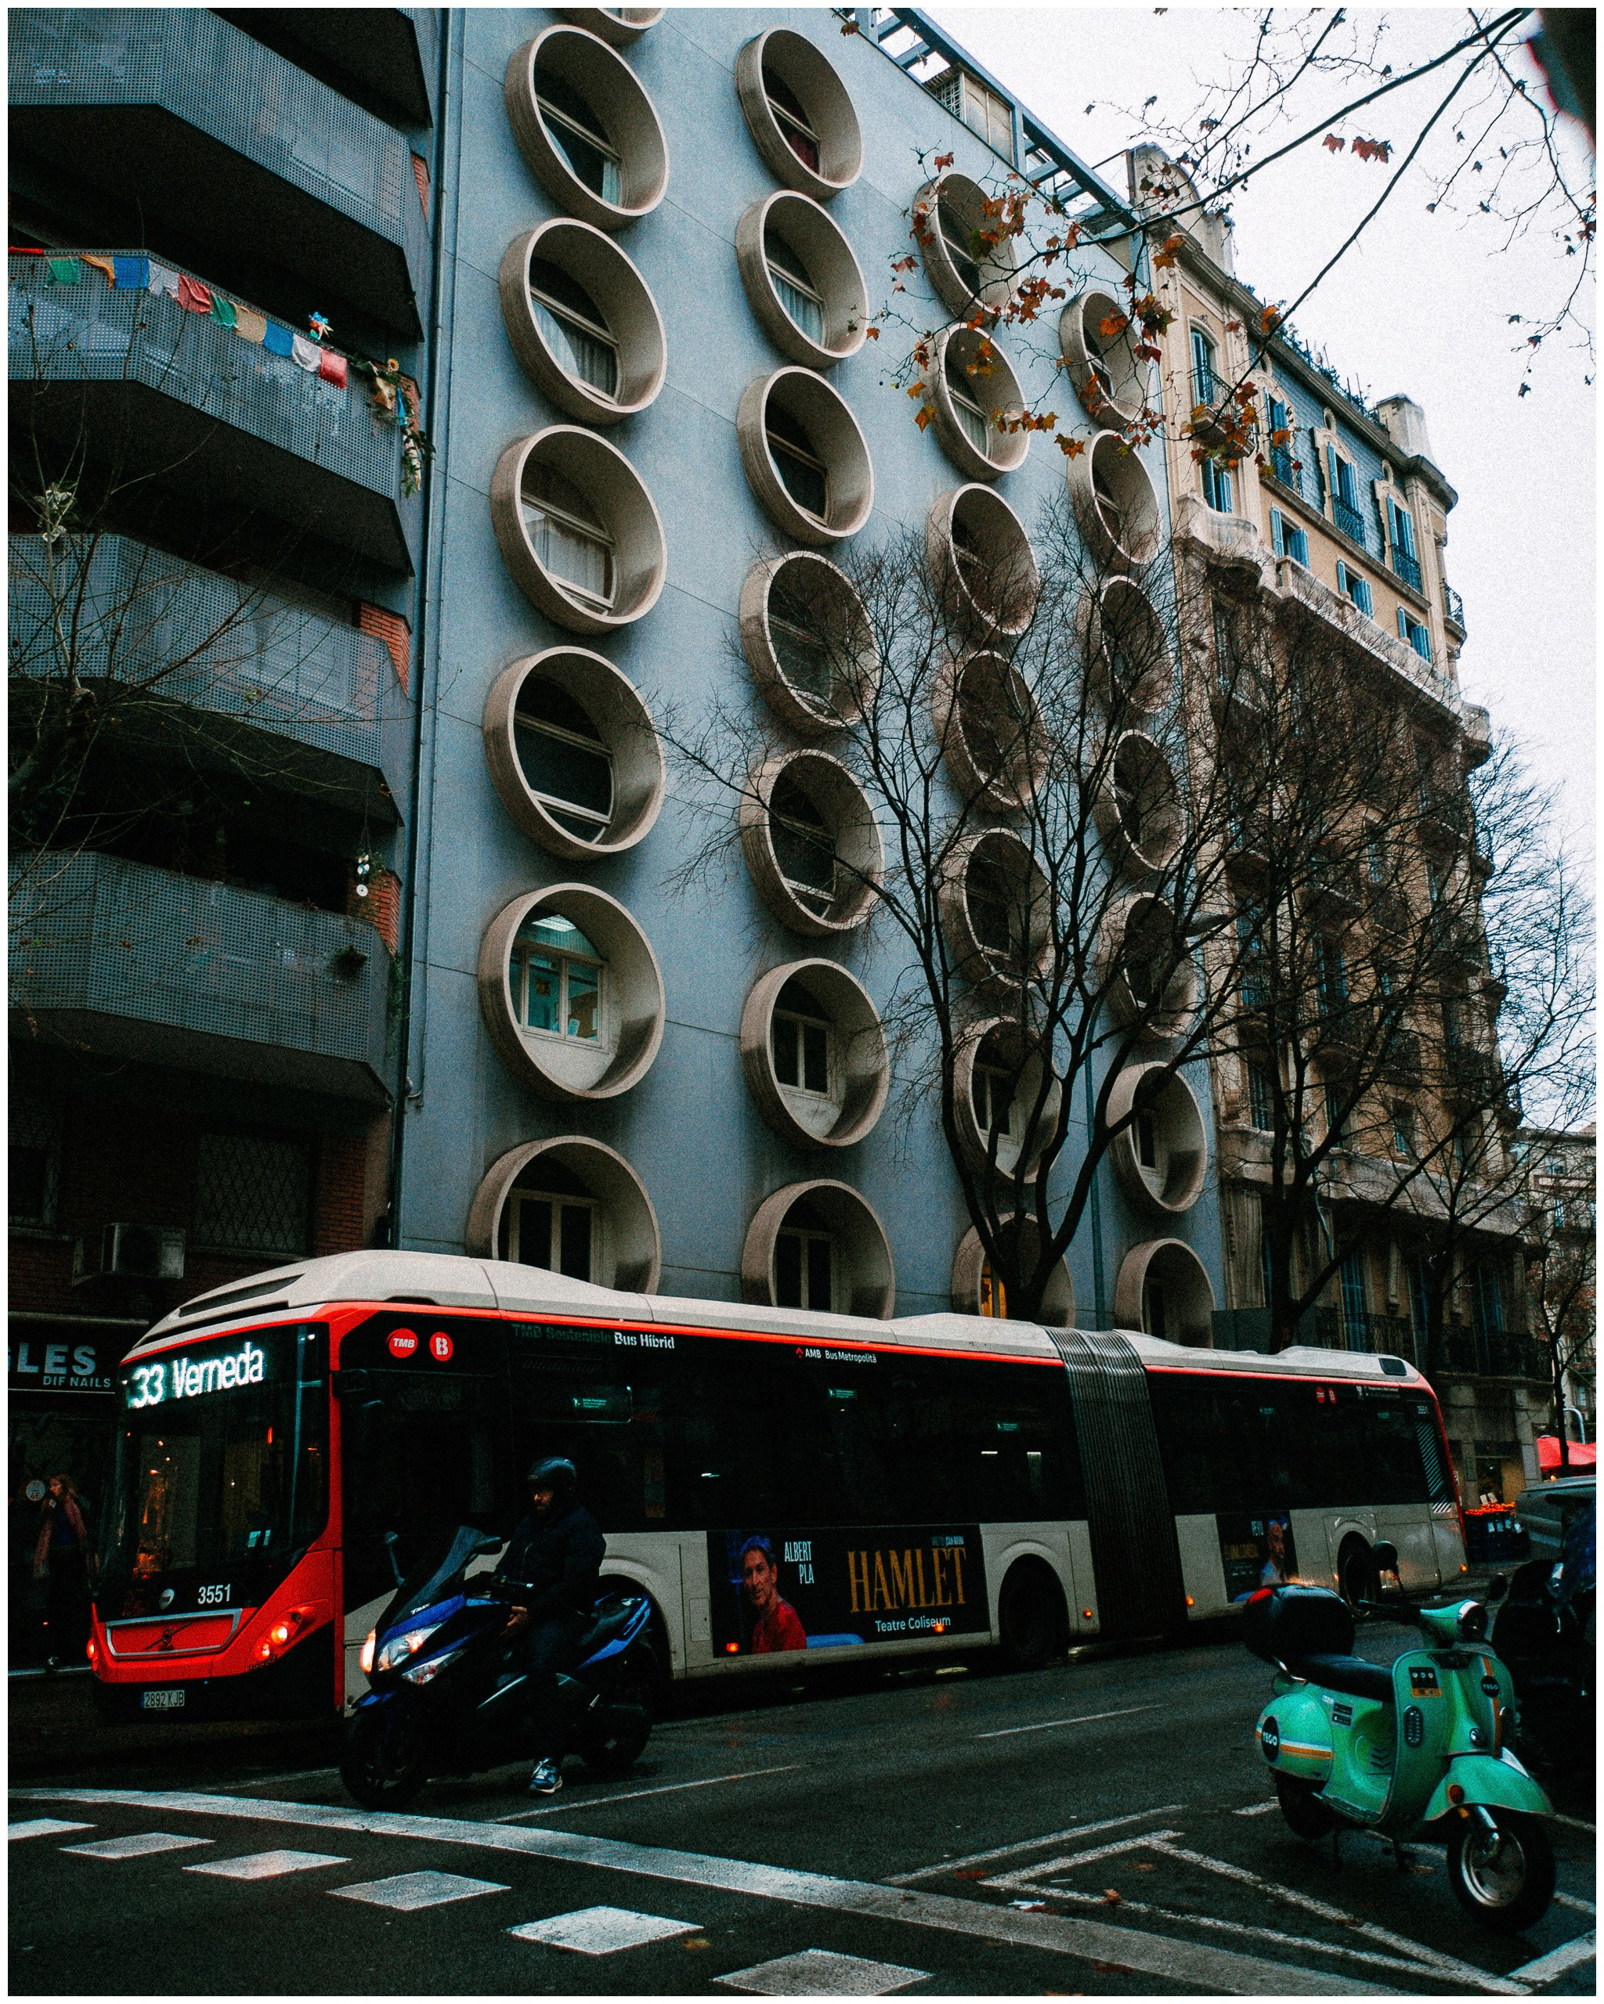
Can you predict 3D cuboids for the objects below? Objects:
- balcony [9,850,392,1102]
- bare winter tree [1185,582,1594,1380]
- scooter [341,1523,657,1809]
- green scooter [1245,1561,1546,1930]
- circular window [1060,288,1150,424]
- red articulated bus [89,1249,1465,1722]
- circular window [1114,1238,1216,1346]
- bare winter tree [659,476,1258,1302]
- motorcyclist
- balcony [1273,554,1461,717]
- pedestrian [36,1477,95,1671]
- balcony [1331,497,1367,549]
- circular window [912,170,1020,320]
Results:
[{"bbox_3d":[-5.789,-0.243,17.316,1.250,1.471,5.230,-15,-21,40],"label":"balcony"},{"bbox_3d":[9.978,0.985,30.945,7.600,17.000,9.000,-15,-21,40],"label":"bare winter tree"},{"bbox_3d":[-1.637,3.649,10.042,0.780,1.430,2.200,-15,-21,40],"label":"scooter"},{"bbox_3d":[2.221,2.739,6.731,0.680,1.150,1.820,3,-15,-14],"label":"green scooter"},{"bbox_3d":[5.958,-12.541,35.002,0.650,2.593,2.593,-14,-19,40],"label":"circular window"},{"bbox_3d":[1.973,5.019,18.564,2.550,3.250,18.100,-14,-21,40],"label":"red articulated bus"},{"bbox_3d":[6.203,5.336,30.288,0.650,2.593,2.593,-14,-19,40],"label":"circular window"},{"bbox_3d":[2.586,0.031,24.036,7.000,15.600,9.200,-15,-21,40],"label":"bare winter tree"},{"bbox_3d":[-1.419,3.429,9.898,0.620,1.690,0.760,-12,-18,35],"label":"motorcyclist"},{"bbox_3d":[13.101,-8.376,41.793,0.800,1.100,9.600,-15,-21,40],"label":"balcony"},{"bbox_3d":[-6.695,5.182,16.214,0.520,1.670,0.380,-10,-18,26],"label":"pedestrian"},{"bbox_3d":[13.016,-11.465,42.674,0.300,0.880,1.631,-14,-19,40],"label":"balcony"},{"bbox_3d":[2.983,-13.663,32.150,0.470,2.550,2.550,-15,-21,40],"label":"circular window"}]

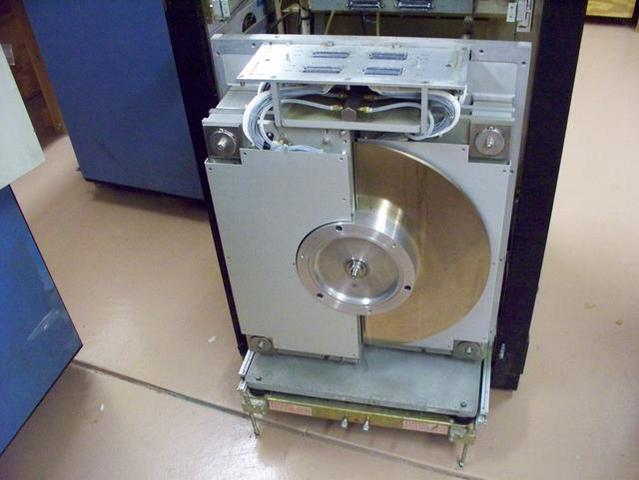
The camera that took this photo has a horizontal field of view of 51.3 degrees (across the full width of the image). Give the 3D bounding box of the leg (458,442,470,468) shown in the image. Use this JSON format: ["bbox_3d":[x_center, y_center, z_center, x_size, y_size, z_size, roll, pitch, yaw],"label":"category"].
[{"bbox_3d":[0.329,0.490,1.512,0.018,0.095,0.018,4,39,13],"label":"leg"}]

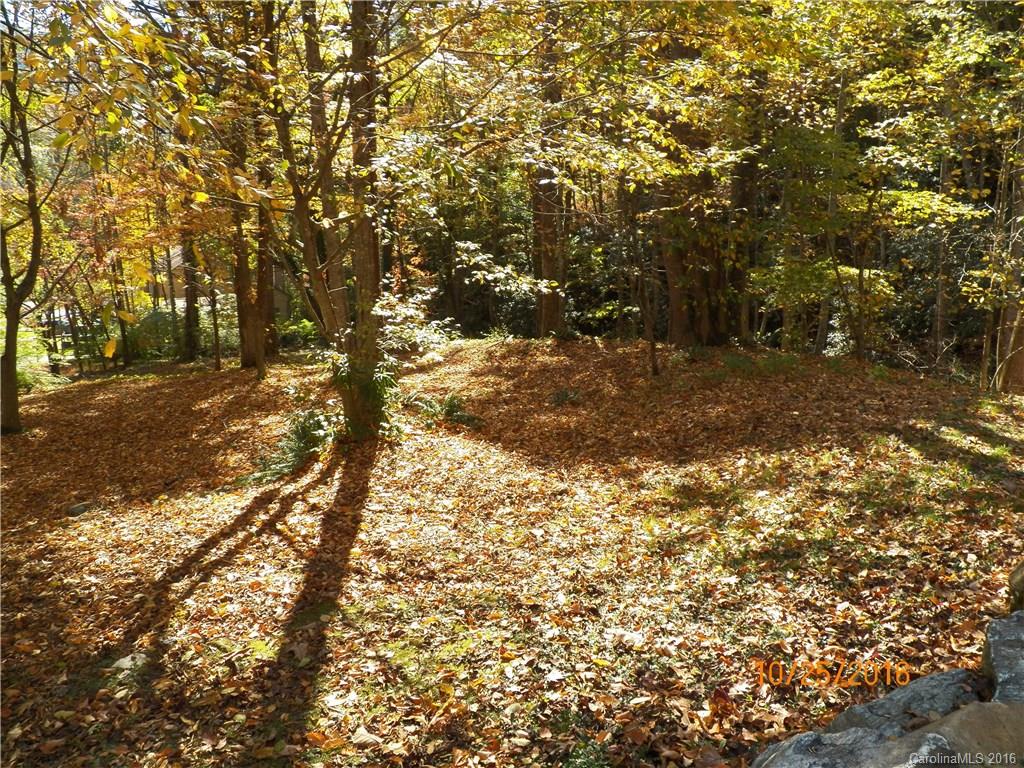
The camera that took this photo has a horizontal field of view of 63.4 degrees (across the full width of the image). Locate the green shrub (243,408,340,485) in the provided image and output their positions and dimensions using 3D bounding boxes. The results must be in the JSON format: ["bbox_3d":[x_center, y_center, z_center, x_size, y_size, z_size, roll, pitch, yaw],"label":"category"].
[{"bbox_3d":[-2.449,0.694,9.200,1.050,0.600,0.900,0,7,0],"label":"green shrub"}]

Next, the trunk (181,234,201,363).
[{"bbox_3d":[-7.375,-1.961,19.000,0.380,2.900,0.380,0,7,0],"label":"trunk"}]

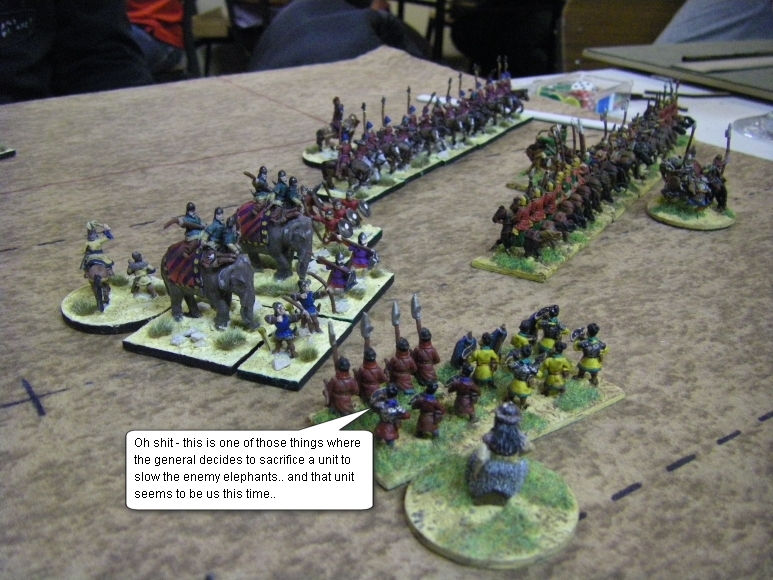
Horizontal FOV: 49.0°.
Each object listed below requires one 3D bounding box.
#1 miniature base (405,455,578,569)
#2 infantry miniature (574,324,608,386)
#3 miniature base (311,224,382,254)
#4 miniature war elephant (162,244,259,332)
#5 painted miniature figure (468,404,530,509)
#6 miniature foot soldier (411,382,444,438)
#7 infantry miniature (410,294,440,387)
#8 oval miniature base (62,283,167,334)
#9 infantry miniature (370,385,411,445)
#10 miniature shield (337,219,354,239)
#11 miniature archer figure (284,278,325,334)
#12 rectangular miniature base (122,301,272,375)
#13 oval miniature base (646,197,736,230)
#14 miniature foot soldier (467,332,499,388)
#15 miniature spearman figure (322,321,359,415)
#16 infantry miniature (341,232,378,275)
[{"bbox_3d":[0.025,0.051,0.200,0.040,0.003,0.040,0,25,0],"label":"miniature base"},{"bbox_3d":[0.058,0.018,0.240,0.009,0.018,0.008,-12,27,-25],"label":"infantry miniature"},{"bbox_3d":[-0.023,-0.019,0.347,0.029,0.004,0.040,9,27,19],"label":"miniature base"},{"bbox_3d":[-0.058,-0.002,0.275,0.035,0.028,0.015,11,27,21],"label":"miniature war elephant"},{"bbox_3d":[0.026,0.036,0.200,0.013,0.023,0.016,1,25,2],"label":"painted miniature figure"},{"bbox_3d":[0.011,0.031,0.219,0.009,0.017,0.008,-7,26,-15],"label":"miniature foot soldier"},{"bbox_3d":[0.010,0.015,0.234,0.008,0.026,0.008,-11,27,-23],"label":"infantry miniature"},{"bbox_3d":[-0.093,0.005,0.296,0.040,0.004,0.040,11,27,21],"label":"oval miniature base"},{"bbox_3d":[0.001,0.031,0.211,0.009,0.017,0.008,-10,26,-23],"label":"infantry miniature"},{"bbox_3d":[-0.016,-0.024,0.339,0.002,0.008,0.008,-20,5,44],"label":"miniature shield"},{"bbox_3d":[-0.026,0.004,0.275,0.012,0.018,0.008,-20,32,-38],"label":"miniature archer figure"},{"bbox_3d":[-0.056,0.013,0.272,0.040,0.003,0.040,10,26,19],"label":"rectangular miniature base"},{"bbox_3d":[0.138,-0.035,0.383,0.039,0.003,0.039,1,25,0],"label":"oval miniature base"},{"bbox_3d":[0.027,0.019,0.237,0.009,0.017,0.007,-9,26,-20],"label":"miniature foot soldier"},{"bbox_3d":[-0.012,0.020,0.223,0.008,0.026,0.008,-12,27,-26],"label":"miniature spearman figure"},{"bbox_3d":[-0.010,-0.014,0.319,0.011,0.016,0.009,18,30,34],"label":"infantry miniature"}]

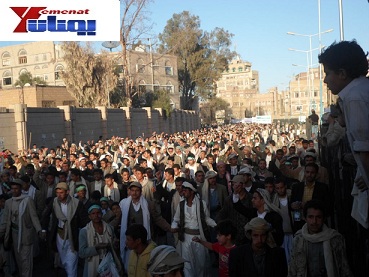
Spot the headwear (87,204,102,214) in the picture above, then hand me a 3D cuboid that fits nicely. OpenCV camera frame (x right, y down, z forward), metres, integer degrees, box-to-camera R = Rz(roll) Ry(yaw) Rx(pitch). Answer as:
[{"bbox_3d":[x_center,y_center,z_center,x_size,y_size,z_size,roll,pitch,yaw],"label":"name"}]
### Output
[{"bbox_3d":[-1.122,0.888,7.200,0.180,0.105,0.200,-1,-6,-14],"label":"headwear"}]

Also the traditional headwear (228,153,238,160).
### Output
[{"bbox_3d":[1.157,0.431,13.600,0.205,0.145,0.225,-1,-3,-18],"label":"traditional headwear"}]

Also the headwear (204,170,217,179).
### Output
[{"bbox_3d":[0.438,0.611,9.700,0.200,0.130,0.220,-2,-2,-23],"label":"headwear"}]

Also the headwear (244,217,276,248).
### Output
[{"bbox_3d":[0.713,0.884,5.400,0.280,0.270,0.260,-1,2,-6],"label":"headwear"}]

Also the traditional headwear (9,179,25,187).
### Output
[{"bbox_3d":[-2.480,0.650,8.500,0.210,0.105,0.240,0,2,14],"label":"traditional headwear"}]

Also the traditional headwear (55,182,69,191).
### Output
[{"bbox_3d":[-1.727,0.675,8.100,0.180,0.110,0.235,1,3,30],"label":"traditional headwear"}]

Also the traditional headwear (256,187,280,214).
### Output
[{"bbox_3d":[1.050,0.788,7.200,0.290,0.280,0.220,4,0,-28],"label":"traditional headwear"}]

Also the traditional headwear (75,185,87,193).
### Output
[{"bbox_3d":[-1.604,0.773,8.900,0.170,0.105,0.195,-1,-6,-14],"label":"traditional headwear"}]

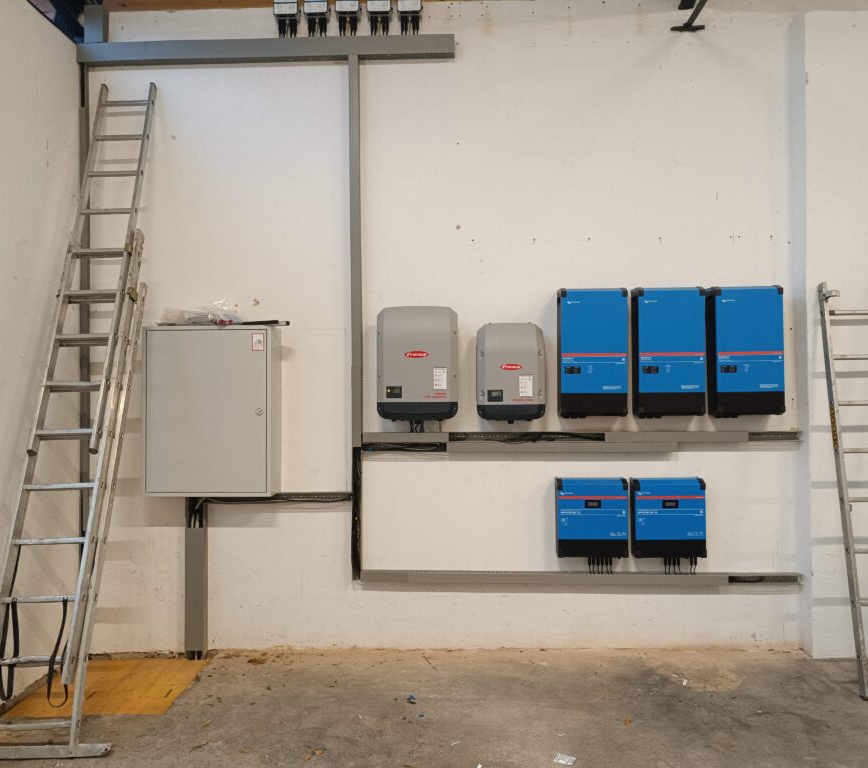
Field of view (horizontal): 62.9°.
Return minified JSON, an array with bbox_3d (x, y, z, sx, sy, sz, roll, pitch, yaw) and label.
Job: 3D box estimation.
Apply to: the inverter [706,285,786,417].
[{"bbox_3d":[1.947,-0.199,4.447,0.407,0.790,0.210,0,-1,2],"label":"inverter"}]

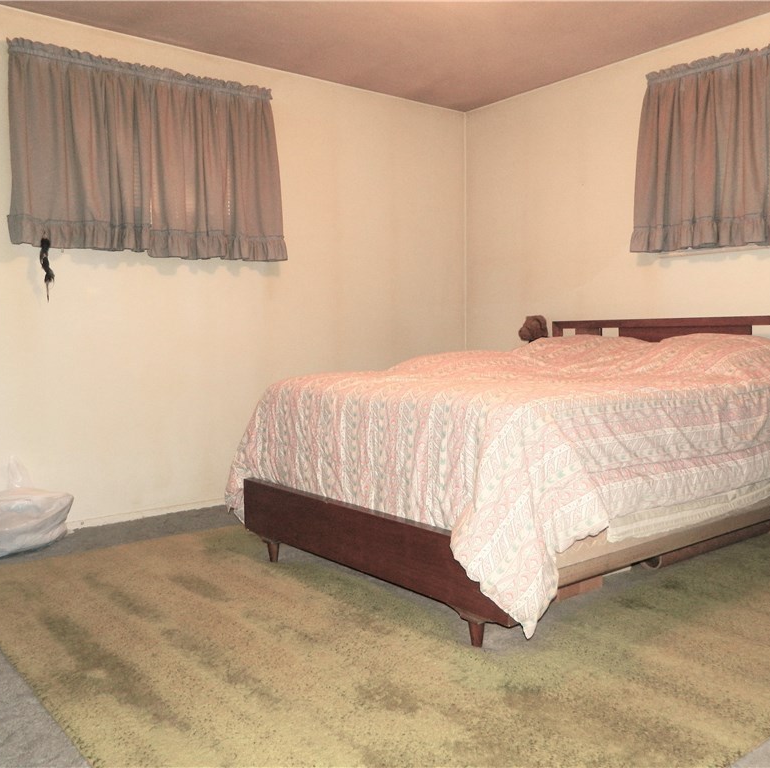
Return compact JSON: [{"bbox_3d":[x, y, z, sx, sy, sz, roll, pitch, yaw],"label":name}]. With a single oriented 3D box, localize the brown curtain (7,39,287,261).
[{"bbox_3d":[-1.120,-1.135,3.753,1.440,0.930,0.100,-4,5,-39],"label":"brown curtain"}]

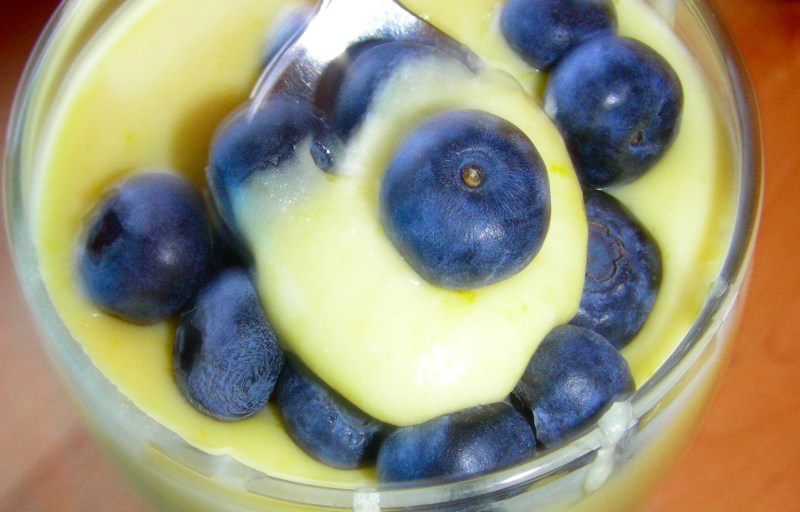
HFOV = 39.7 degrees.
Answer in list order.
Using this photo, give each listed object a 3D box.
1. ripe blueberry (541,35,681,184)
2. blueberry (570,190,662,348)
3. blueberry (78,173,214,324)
[{"bbox_3d":[0.024,-0.016,0.124,0.015,0.014,0.017,0,60,2],"label":"ripe blueberry"},{"bbox_3d":[0.020,0.001,0.115,0.015,0.013,0.016,0,60,2],"label":"blueberry"},{"bbox_3d":[-0.027,-0.001,0.118,0.014,0.014,0.016,0,60,2],"label":"blueberry"}]

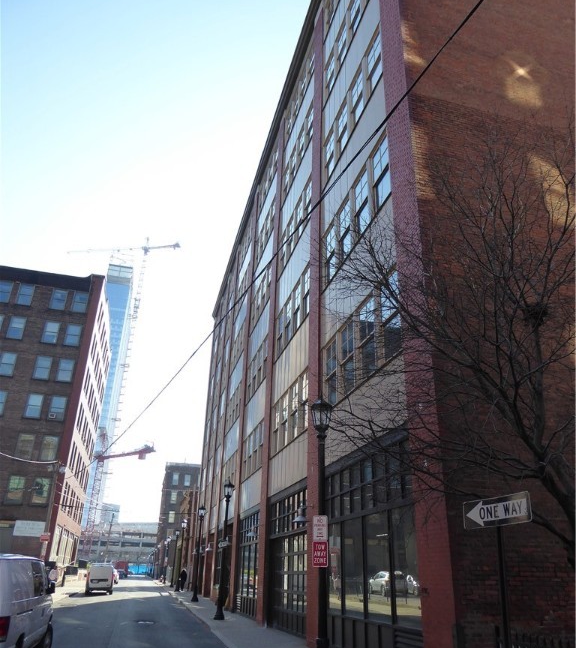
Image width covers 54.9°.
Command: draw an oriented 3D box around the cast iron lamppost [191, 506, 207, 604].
[{"bbox_3d":[-5.310,13.669,33.276,0.440,5.300,0.440,8,-25,-13],"label":"cast iron lamppost"}]

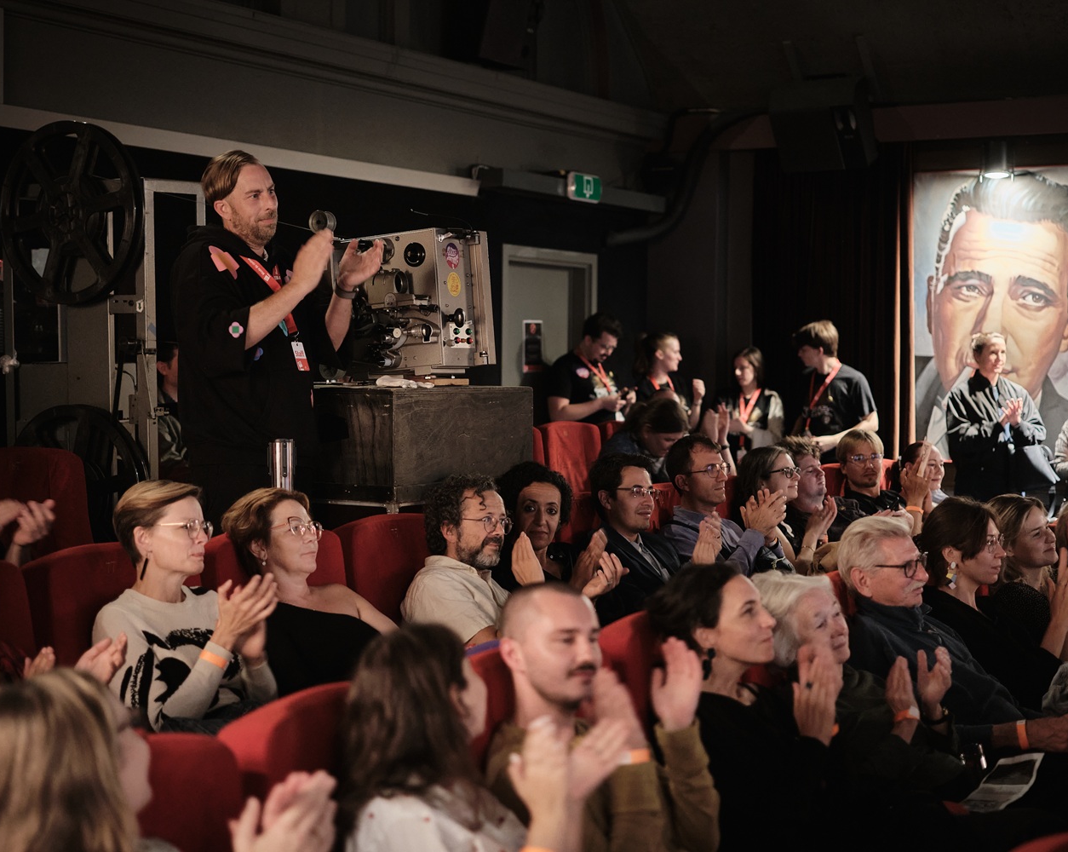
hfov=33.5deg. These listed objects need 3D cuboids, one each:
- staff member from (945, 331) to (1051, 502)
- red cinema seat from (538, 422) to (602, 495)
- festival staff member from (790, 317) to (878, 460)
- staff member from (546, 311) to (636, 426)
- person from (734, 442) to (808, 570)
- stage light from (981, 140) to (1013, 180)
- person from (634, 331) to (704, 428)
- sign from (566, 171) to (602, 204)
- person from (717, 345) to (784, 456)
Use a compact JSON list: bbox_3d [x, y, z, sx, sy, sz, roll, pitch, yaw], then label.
[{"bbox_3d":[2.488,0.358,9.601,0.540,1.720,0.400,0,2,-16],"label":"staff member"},{"bbox_3d":[0.311,0.491,7.521,0.620,1.000,0.550,1,2,32],"label":"red cinema seat"},{"bbox_3d":[1.441,0.368,8.751,0.490,1.770,0.370,2,3,41],"label":"festival staff member"},{"bbox_3d":[0.308,0.360,8.505,0.390,1.800,0.480,2,3,41],"label":"staff member"},{"bbox_3d":[1.062,0.681,7.046,0.750,1.190,0.520,1,2,32],"label":"person"},{"bbox_3d":[2.451,-1.412,9.400,0.170,0.230,0.170,1,2,27],"label":"stage light"},{"bbox_3d":[0.709,0.366,9.357,0.450,1.720,0.340,-2,3,-41],"label":"person"},{"bbox_3d":[0.272,-1.264,9.400,0.060,0.155,0.300,1,2,32],"label":"sign"},{"bbox_3d":[1.115,0.402,9.402,0.440,1.650,0.320,1,2,25],"label":"person"}]

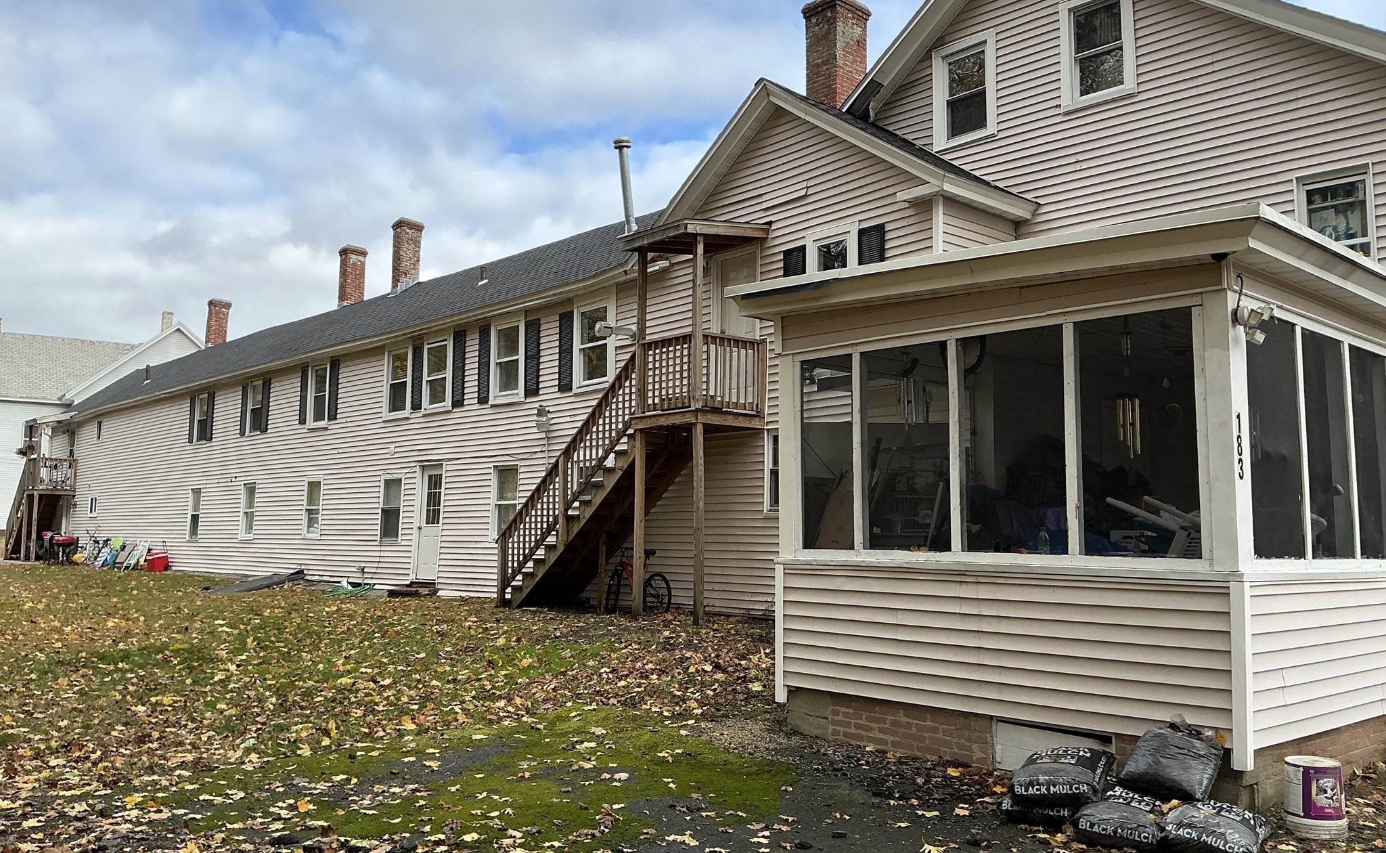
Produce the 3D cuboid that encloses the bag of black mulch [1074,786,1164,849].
[{"bbox_3d":[2.259,1.990,5.758,0.450,0.170,0.660,-3,-7,34],"label":"bag of black mulch"}]

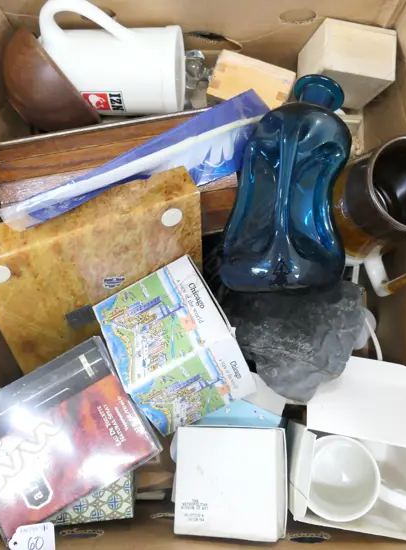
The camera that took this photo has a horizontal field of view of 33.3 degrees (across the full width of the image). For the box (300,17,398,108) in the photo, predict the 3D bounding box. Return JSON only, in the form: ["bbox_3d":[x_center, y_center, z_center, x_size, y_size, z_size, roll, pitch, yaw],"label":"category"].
[{"bbox_3d":[0.143,-0.209,0.680,0.073,0.072,0.050,5,81,-12],"label":"box"}]

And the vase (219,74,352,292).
[{"bbox_3d":[0.095,-0.093,0.653,0.108,0.106,0.205,8,67,15],"label":"vase"}]

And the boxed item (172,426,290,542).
[{"bbox_3d":[0.031,0.207,0.683,0.100,0.065,0.103,0,78,15],"label":"boxed item"}]

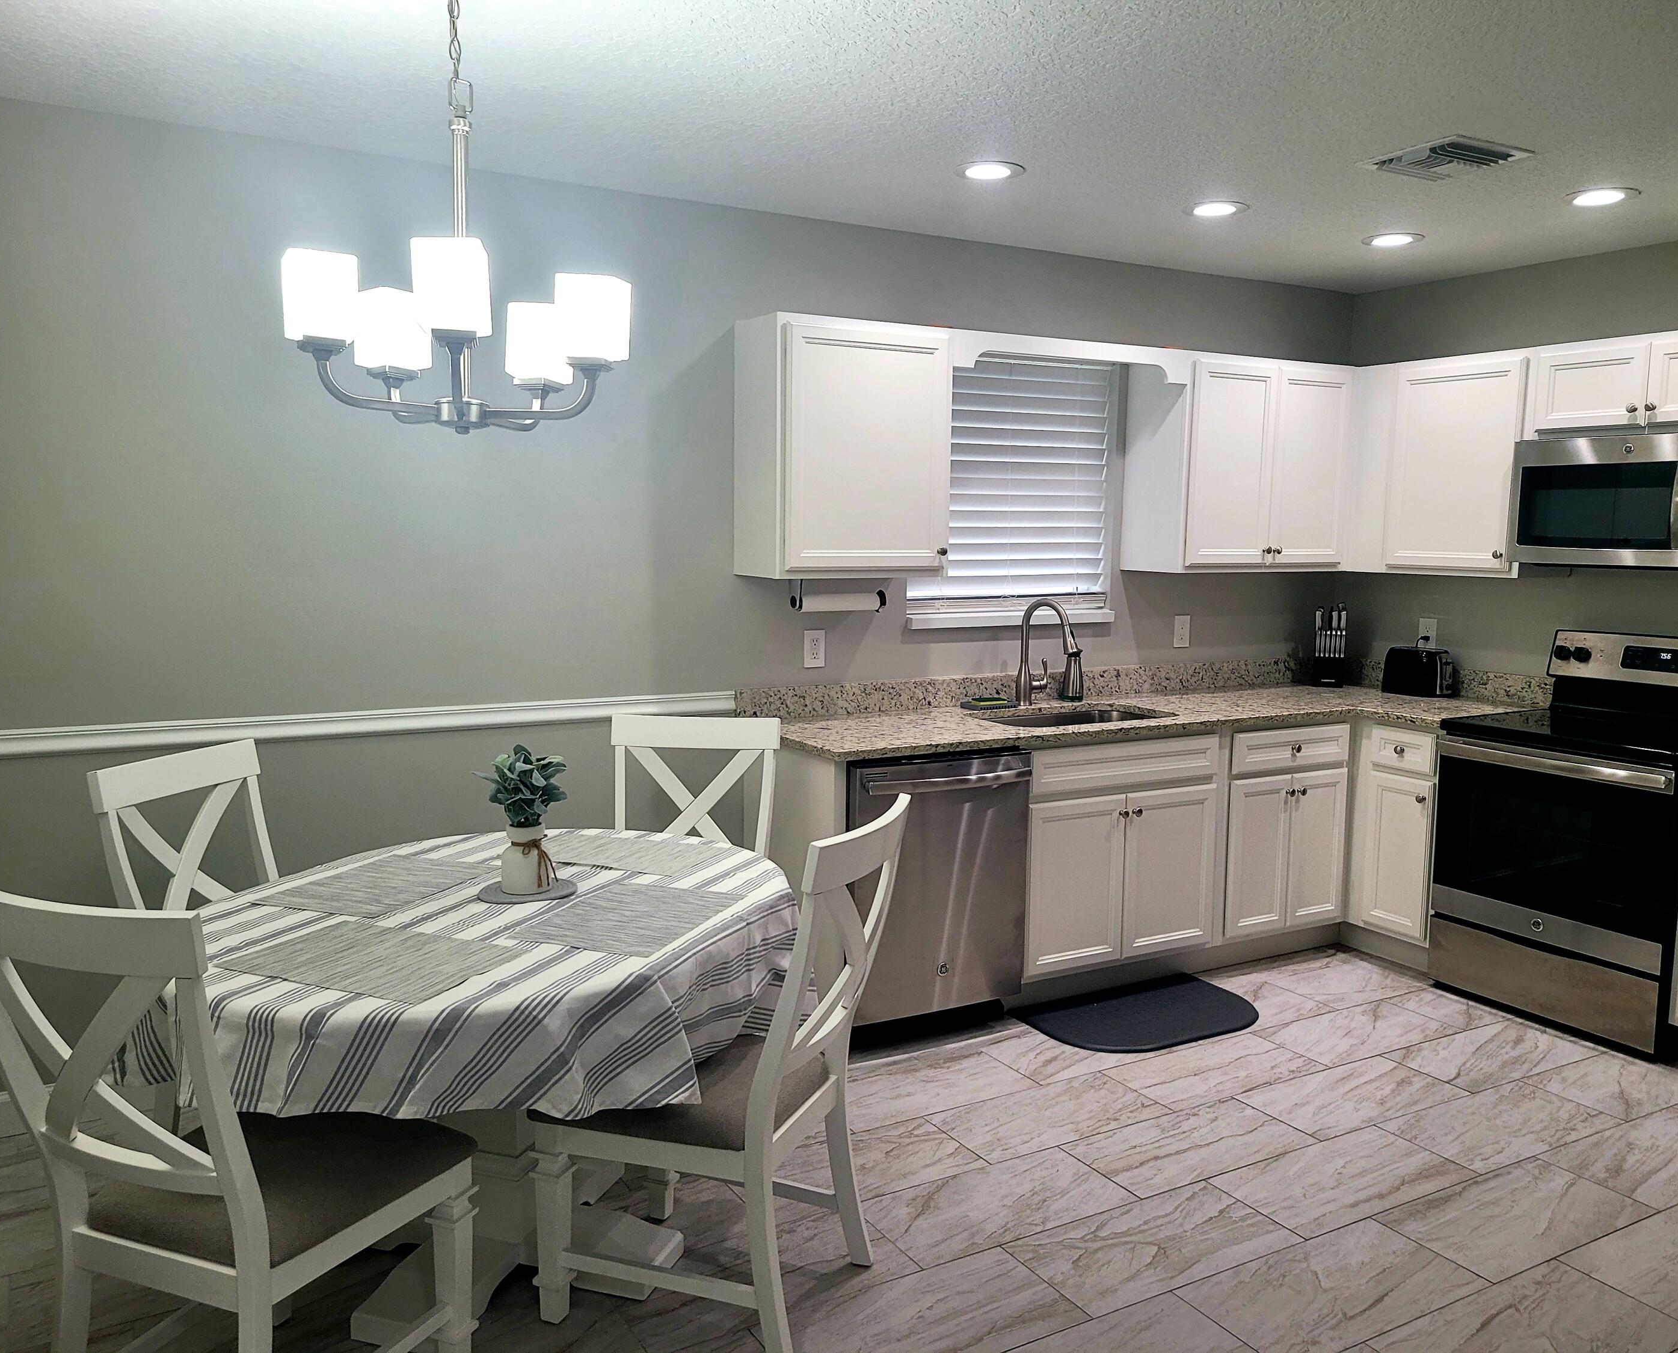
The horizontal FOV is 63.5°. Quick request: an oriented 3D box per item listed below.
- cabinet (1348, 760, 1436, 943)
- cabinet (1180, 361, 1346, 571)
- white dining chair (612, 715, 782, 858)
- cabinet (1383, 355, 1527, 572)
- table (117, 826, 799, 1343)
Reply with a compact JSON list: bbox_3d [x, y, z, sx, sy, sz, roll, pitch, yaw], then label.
[{"bbox_3d":[2.141,0.605,4.812,0.550,0.580,0.325,-3,7,-30],"label":"cabinet"},{"bbox_3d":[1.486,-0.769,5.020,0.830,0.735,0.320,-3,7,-30],"label":"cabinet"},{"bbox_3d":[-0.447,0.639,3.549,0.475,0.998,0.615,2,7,10],"label":"white dining chair"},{"bbox_3d":[2.291,-0.737,4.809,0.345,0.735,0.505,-3,7,-30],"label":"cabinet"},{"bbox_3d":[-0.690,0.838,2.842,1.110,0.760,1.340,3,7,23],"label":"table"}]

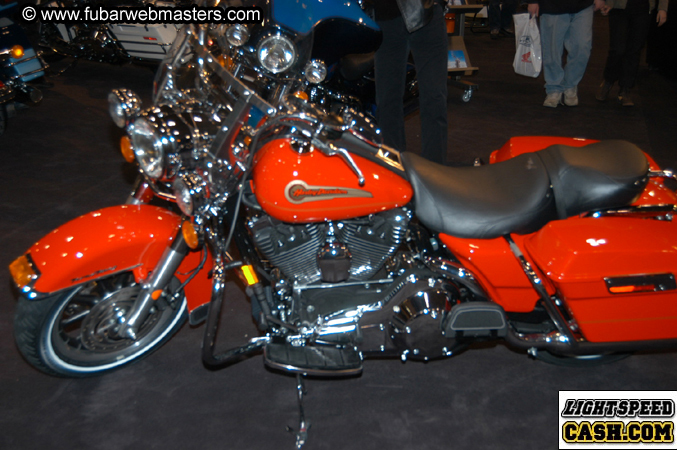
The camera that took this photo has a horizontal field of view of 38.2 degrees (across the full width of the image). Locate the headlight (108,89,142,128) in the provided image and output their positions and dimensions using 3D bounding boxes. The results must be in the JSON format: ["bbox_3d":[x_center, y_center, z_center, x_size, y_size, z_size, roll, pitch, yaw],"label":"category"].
[{"bbox_3d":[-0.622,-0.348,2.903,0.110,0.120,0.120,-19,50,-30],"label":"headlight"}]

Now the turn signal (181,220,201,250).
[{"bbox_3d":[-0.403,0.024,2.781,0.060,0.087,0.087,-19,50,-30],"label":"turn signal"}]

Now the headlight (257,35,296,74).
[{"bbox_3d":[-0.299,-0.834,4.726,0.193,0.193,0.100,23,21,-19],"label":"headlight"}]

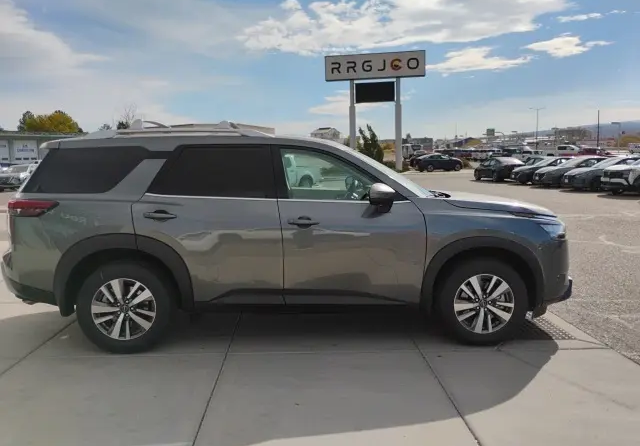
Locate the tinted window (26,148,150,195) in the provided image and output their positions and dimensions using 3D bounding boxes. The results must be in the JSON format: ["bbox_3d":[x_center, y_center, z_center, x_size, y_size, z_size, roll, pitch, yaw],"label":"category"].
[{"bbox_3d":[-1.808,-0.411,4.000,0.950,0.370,0.070,0,-7,-3],"label":"tinted window"}]

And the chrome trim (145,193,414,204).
[{"bbox_3d":[-0.307,-0.193,4.087,2.100,0.070,0.040,0,7,-2],"label":"chrome trim"}]

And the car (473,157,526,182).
[{"bbox_3d":[11.000,-3.264,31.700,1.830,1.450,4.750,-1,7,-4],"label":"car"}]

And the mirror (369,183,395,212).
[{"bbox_3d":[0.486,-0.193,4.031,0.200,0.230,0.250,0,7,-2],"label":"mirror"}]

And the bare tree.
[{"bbox_3d":[-24.129,-10.955,65.535,2.900,8.170,2.900,-1,8,0],"label":"bare tree"}]

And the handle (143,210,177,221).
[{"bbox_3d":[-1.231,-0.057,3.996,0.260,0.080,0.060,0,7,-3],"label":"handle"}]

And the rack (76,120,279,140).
[{"bbox_3d":[-1.191,-0.857,4.853,1.620,0.150,1.200,0,7,-3],"label":"rack"}]

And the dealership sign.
[{"bbox_3d":[4.824,-13.621,45.000,9.000,2.200,0.500,1,7,14],"label":"dealership sign"}]

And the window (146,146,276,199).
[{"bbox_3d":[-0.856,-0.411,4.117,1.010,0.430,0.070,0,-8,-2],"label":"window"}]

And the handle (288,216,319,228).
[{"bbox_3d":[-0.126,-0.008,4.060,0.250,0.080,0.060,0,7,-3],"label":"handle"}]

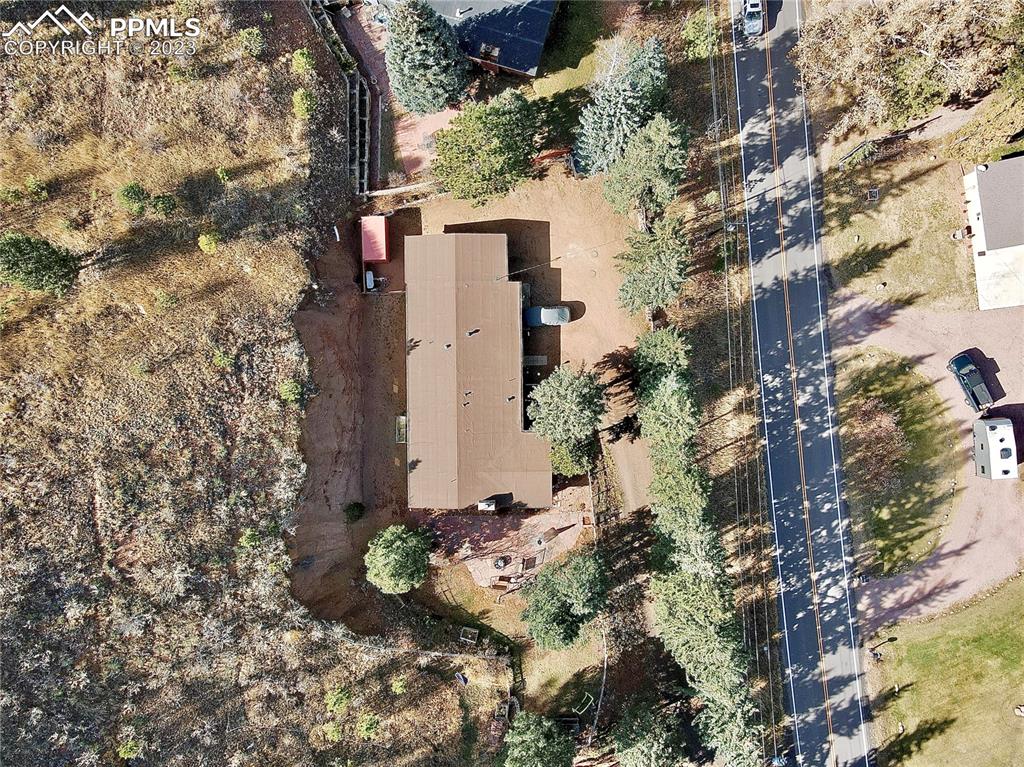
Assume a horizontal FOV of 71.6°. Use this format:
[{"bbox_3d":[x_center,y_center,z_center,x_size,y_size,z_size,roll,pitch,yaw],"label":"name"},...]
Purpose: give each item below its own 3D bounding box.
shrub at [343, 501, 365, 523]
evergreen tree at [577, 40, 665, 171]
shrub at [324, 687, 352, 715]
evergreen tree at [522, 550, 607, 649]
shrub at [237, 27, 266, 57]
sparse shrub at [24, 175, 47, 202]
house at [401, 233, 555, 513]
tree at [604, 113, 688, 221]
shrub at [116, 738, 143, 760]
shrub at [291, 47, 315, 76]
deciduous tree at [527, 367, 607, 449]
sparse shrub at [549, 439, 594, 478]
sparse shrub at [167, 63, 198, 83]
[{"bbox_3d":[-15.360,12.400,68.750,1.960,1.500,2.000,0,90,0],"label":"shrub"},{"bbox_3d":[10.150,-25.760,65.750,7.500,12.500,8.500,0,90,0],"label":"evergreen tree"},{"bbox_3d":[-16.300,29.770,66.650,2.420,1.700,2.250,0,90,0],"label":"shrub"},{"bbox_3d":[4.990,20.450,67.500,7.550,8.000,7.690,0,90,0],"label":"evergreen tree"},{"bbox_3d":[-25.638,-33.561,69.837,2.850,2.330,3.040,0,90,0],"label":"shrub"},{"bbox_3d":[-41.700,-17.070,62.100,1.700,1.800,2.200,0,90,0],"label":"sparse shrub"},{"bbox_3d":[-3.320,-1.150,71.600,14.500,4.700,27.400,-1,90,0],"label":"house"},{"bbox_3d":[12.981,-20.517,69.000,7.800,12.000,8.800,0,90,0],"label":"tree"},{"bbox_3d":[-36.990,35.394,68.622,2.420,1.760,2.050,0,90,0],"label":"shrub"},{"bbox_3d":[-20.810,-31.985,70.486,2.300,2.030,2.870,0,90,0],"label":"shrub"},{"bbox_3d":[5.090,2.240,66.250,6.920,9.500,7.790,0,90,0],"label":"deciduous tree"},{"bbox_3d":[5.820,7.130,69.350,4.360,3.300,4.130,0,90,0],"label":"sparse shrub"},{"bbox_3d":[-29.650,-27.980,63.850,2.580,1.300,1.510,0,90,0],"label":"sparse shrub"}]

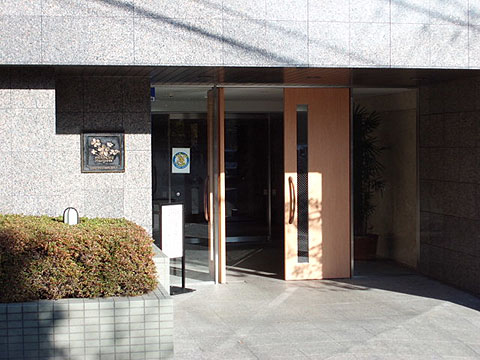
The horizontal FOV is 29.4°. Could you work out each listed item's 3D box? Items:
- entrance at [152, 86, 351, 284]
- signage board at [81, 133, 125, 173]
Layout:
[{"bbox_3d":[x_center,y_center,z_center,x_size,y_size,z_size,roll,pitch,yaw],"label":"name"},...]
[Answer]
[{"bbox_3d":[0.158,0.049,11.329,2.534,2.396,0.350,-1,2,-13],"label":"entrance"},{"bbox_3d":[-1.416,-0.278,9.501,0.458,0.413,0.050,-1,2,-13],"label":"signage board"}]

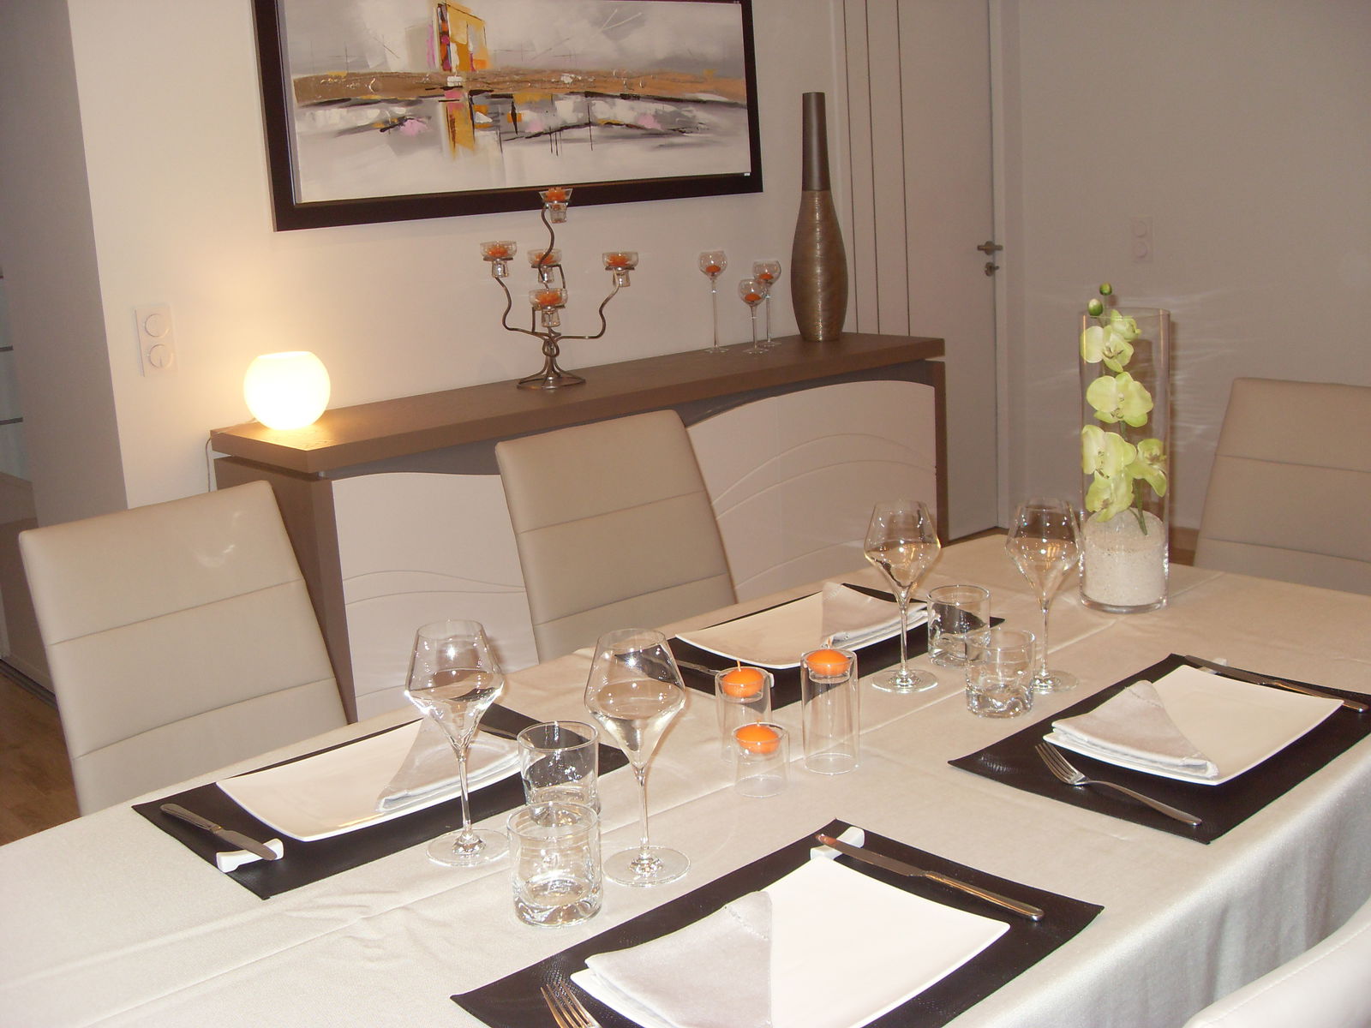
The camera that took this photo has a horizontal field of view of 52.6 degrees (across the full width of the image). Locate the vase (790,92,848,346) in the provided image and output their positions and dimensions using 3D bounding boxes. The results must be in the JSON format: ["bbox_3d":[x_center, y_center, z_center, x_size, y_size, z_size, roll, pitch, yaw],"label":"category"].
[{"bbox_3d":[0.412,-0.931,4.341,0.187,0.769,0.187,-4,13,1],"label":"vase"}]

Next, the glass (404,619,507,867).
[{"bbox_3d":[-0.212,0.211,1.291,0.092,0.217,0.092,-3,13,1],"label":"glass"}]

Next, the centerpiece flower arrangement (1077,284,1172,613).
[{"bbox_3d":[0.611,-0.077,1.914,0.122,0.411,0.122,-14,16,-40],"label":"centerpiece flower arrangement"}]

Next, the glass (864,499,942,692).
[{"bbox_3d":[0.262,0.097,1.667,0.091,0.220,0.091,-3,13,1],"label":"glass"}]

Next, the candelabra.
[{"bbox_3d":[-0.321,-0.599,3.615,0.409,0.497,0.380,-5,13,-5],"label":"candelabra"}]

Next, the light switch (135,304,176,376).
[{"bbox_3d":[-1.181,-0.386,3.090,0.080,0.151,0.012,-14,17,-39],"label":"light switch"}]

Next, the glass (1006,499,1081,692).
[{"bbox_3d":[0.423,0.094,1.636,0.085,0.218,0.085,-3,13,1],"label":"glass"}]

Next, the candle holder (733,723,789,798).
[{"bbox_3d":[0.077,0.251,1.410,0.054,0.059,0.054,-4,13,1],"label":"candle holder"}]

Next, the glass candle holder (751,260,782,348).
[{"bbox_3d":[0.256,-0.648,4.283,0.087,0.264,0.087,-4,13,1],"label":"glass candle holder"}]

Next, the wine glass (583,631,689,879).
[{"bbox_3d":[-0.042,0.216,1.234,0.093,0.220,0.093,-4,13,1],"label":"wine glass"}]

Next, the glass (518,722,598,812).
[{"bbox_3d":[-0.124,0.257,1.370,0.077,0.081,0.077,-3,13,1],"label":"glass"}]

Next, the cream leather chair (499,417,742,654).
[{"bbox_3d":[0.048,0.348,2.274,0.440,0.938,0.600,-14,17,-39],"label":"cream leather chair"}]

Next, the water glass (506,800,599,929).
[{"bbox_3d":[-0.110,0.300,1.190,0.077,0.079,0.077,-3,13,1],"label":"water glass"}]

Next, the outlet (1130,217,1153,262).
[{"bbox_3d":[1.527,-0.919,4.639,0.012,0.151,0.080,-14,17,-39],"label":"outlet"}]

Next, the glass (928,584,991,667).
[{"bbox_3d":[0.348,0.142,1.758,0.076,0.087,0.076,-4,13,1],"label":"glass"}]

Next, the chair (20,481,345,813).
[{"bbox_3d":[-0.592,0.472,1.980,0.425,0.940,0.570,-14,16,-40],"label":"chair"}]

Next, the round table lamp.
[{"bbox_3d":[-0.938,-0.289,3.239,0.201,0.171,0.201,-4,13,1],"label":"round table lamp"}]

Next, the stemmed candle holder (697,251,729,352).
[{"bbox_3d":[0.087,-0.624,4.088,0.085,0.294,0.085,-3,13,1],"label":"stemmed candle holder"}]

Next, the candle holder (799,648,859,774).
[{"bbox_3d":[0.152,0.206,1.453,0.058,0.119,0.058,-4,13,1],"label":"candle holder"}]

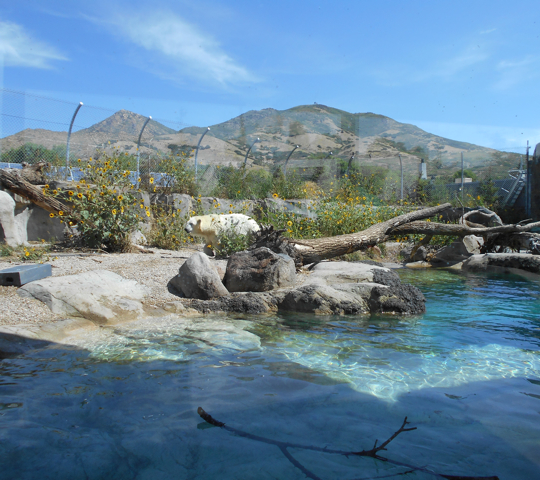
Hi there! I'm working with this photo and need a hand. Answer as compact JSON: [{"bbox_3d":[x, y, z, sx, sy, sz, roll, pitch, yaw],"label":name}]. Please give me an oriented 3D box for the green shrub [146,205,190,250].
[{"bbox_3d":[-2.745,-0.338,13.000,1.200,1.250,1.050,0,3,0],"label":"green shrub"}]

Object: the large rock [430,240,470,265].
[{"bbox_3d":[4.055,0.303,10.800,0.880,0.520,0.750,1,3,20],"label":"large rock"}]

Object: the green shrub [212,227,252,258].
[{"bbox_3d":[-0.850,0.057,10.900,0.900,0.720,0.800,0,3,0],"label":"green shrub"}]

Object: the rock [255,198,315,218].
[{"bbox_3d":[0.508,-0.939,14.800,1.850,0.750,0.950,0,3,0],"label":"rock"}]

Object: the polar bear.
[{"bbox_3d":[-1.126,-0.107,11.400,1.900,1.020,0.720,0,3,0],"label":"polar bear"}]

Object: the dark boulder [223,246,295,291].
[{"bbox_3d":[-0.132,0.425,6.700,0.980,0.620,0.750,0,3,0],"label":"dark boulder"}]

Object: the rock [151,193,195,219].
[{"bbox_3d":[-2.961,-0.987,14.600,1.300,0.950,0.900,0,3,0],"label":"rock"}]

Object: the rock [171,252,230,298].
[{"bbox_3d":[-0.937,0.478,6.300,0.780,0.600,0.650,0,3,0],"label":"rock"}]

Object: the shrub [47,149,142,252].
[{"bbox_3d":[-4.381,-0.936,12.000,2.350,2.450,1.950,-1,3,-20],"label":"shrub"}]

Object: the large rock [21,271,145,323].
[{"bbox_3d":[-2.223,0.670,5.700,1.420,0.400,1.100,-1,3,-20],"label":"large rock"}]

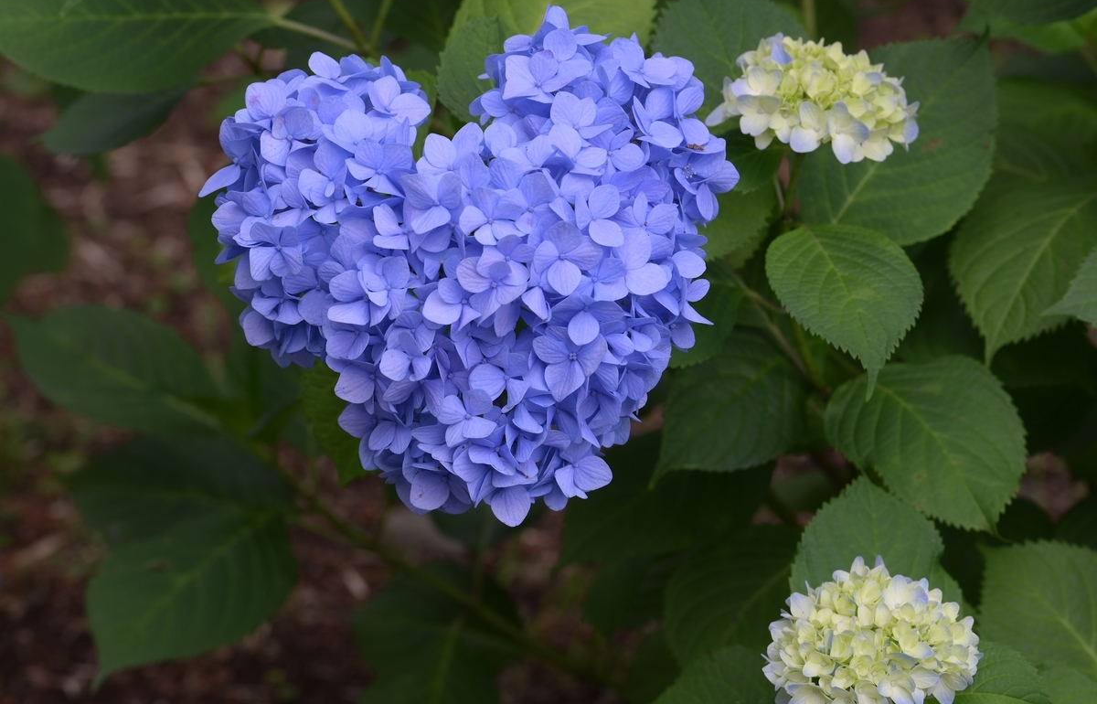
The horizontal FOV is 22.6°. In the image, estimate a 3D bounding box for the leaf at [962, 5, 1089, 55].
[{"bbox_3d":[0.275,-0.189,1.580,0.090,0.018,0.060,-9,34,-19],"label":"leaf"}]

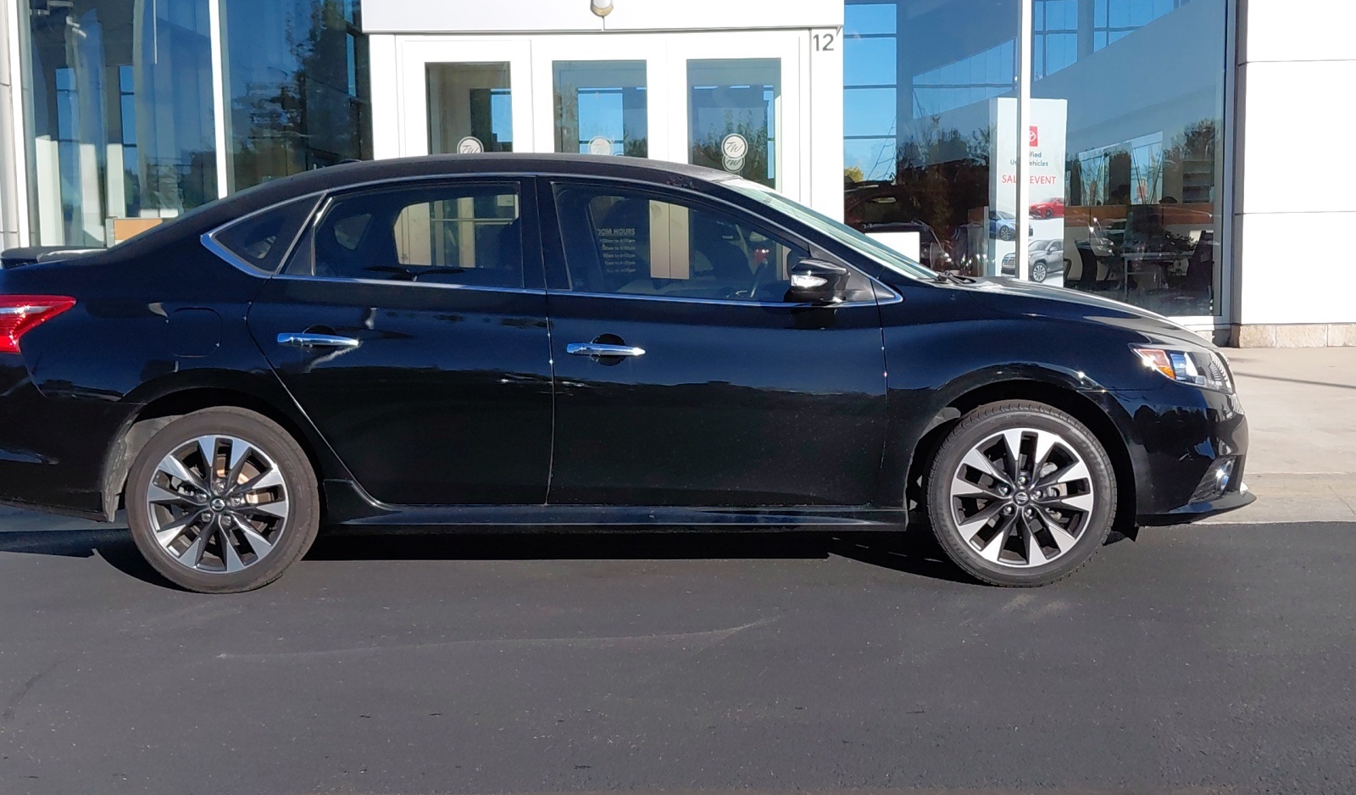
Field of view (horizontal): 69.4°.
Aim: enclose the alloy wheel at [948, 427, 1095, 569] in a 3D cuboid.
[{"bbox_3d":[1.153,0.327,3.374,0.473,0.473,0.180,-1,6,0],"label":"alloy wheel"}]

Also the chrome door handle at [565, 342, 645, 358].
[{"bbox_3d":[-0.235,-0.155,3.200,0.258,0.042,0.050,2,6,0],"label":"chrome door handle"}]

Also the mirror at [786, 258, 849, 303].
[{"bbox_3d":[0.447,-0.373,3.150,0.170,0.140,0.220,-1,6,0],"label":"mirror"}]

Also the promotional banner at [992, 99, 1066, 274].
[{"bbox_3d":[3.177,-1.699,8.900,0.790,2.000,0.100,-2,7,-16],"label":"promotional banner"}]

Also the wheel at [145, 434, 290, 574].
[{"bbox_3d":[-1.548,0.350,3.381,0.473,0.473,0.180,-1,6,0],"label":"wheel"}]

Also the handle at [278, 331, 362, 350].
[{"bbox_3d":[-1.177,-0.188,3.210,0.266,0.043,0.050,4,6,0],"label":"handle"}]

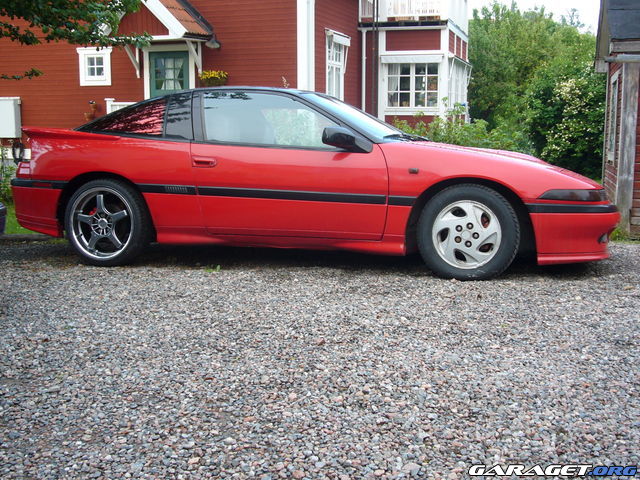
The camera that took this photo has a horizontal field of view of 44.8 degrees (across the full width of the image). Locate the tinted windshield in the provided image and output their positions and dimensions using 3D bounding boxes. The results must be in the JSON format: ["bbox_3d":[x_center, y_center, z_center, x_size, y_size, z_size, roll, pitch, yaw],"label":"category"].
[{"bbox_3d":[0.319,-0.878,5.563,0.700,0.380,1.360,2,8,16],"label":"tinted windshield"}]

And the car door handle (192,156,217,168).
[{"bbox_3d":[-0.753,-0.507,5.088,0.170,0.078,0.045,2,8,16],"label":"car door handle"}]

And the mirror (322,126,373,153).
[{"bbox_3d":[0.167,-0.612,4.750,0.260,0.155,0.220,2,8,16],"label":"mirror"}]

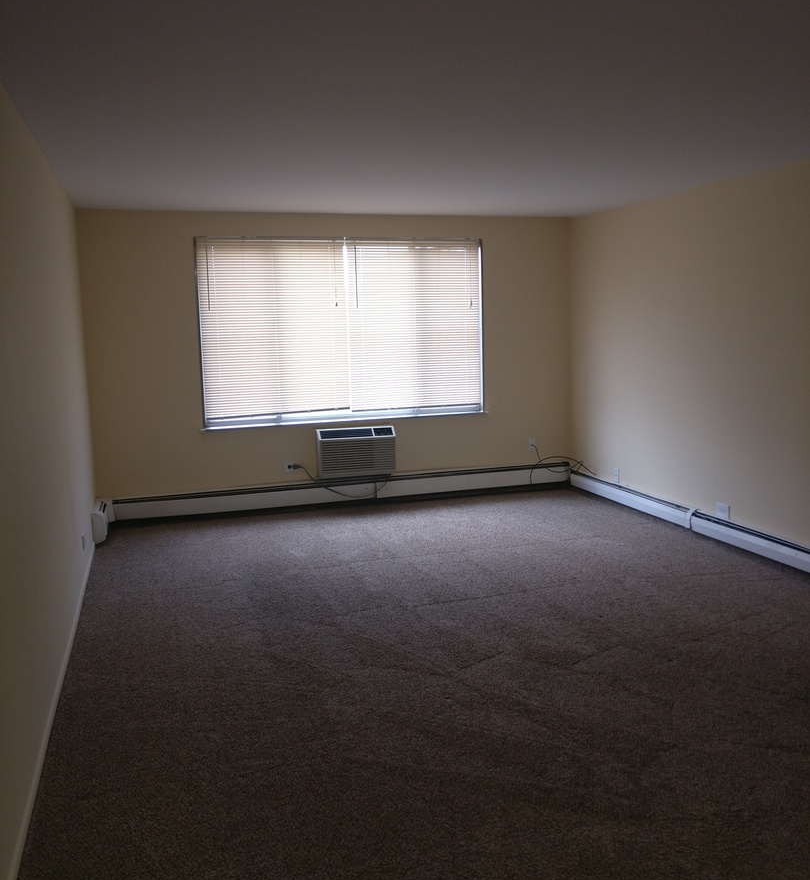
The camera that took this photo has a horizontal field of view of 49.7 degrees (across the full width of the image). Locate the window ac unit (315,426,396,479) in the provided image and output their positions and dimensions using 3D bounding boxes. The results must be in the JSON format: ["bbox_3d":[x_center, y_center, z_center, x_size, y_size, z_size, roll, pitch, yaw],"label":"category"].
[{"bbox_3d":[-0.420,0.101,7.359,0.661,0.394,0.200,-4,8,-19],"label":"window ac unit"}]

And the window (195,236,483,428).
[{"bbox_3d":[-0.473,-0.905,7.276,2.436,1.506,0.100,-4,8,-19],"label":"window"}]

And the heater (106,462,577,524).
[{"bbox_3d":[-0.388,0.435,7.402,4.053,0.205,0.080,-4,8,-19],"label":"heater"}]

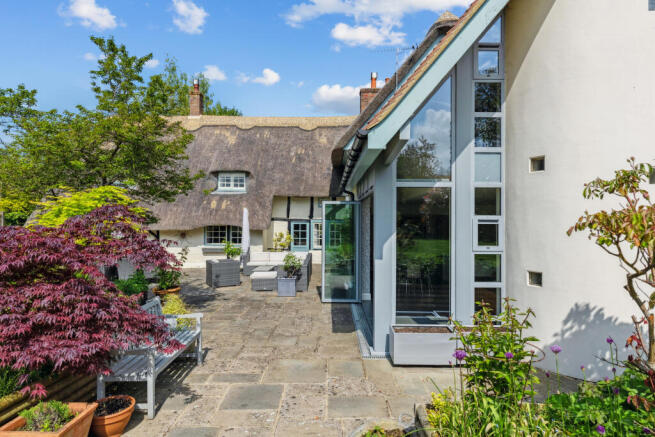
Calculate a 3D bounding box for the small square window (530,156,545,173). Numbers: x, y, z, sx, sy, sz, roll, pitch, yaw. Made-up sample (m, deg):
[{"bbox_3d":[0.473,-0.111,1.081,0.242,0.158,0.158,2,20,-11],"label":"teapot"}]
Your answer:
[{"bbox_3d":[2.670,-0.690,5.080,0.090,0.195,0.185,0,0,-43],"label":"small square window"}]

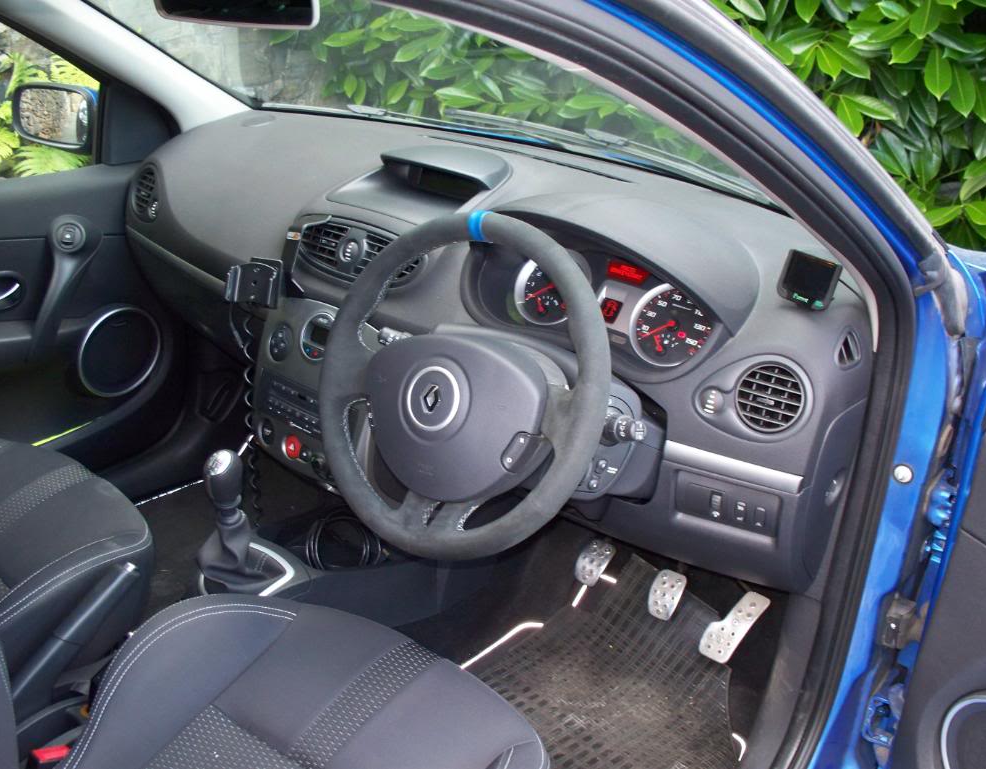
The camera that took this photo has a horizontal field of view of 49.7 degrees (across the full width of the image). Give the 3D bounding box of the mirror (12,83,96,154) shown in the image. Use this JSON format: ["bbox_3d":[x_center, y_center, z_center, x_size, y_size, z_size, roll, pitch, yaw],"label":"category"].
[{"bbox_3d":[-0.828,-0.507,2.030,0.200,0.140,0.115,11,25,16],"label":"mirror"}]

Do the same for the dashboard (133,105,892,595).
[{"bbox_3d":[-0.067,-0.179,1.625,1.400,0.440,0.640,21,30,33],"label":"dashboard"}]

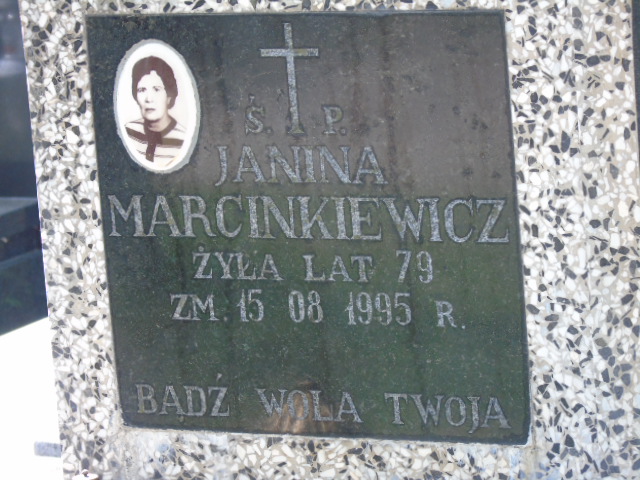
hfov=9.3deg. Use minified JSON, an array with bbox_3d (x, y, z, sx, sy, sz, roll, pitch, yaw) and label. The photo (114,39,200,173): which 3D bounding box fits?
[{"bbox_3d":[-0.147,-0.118,3.489,0.087,0.121,0.010,1,12,26],"label":"photo"}]

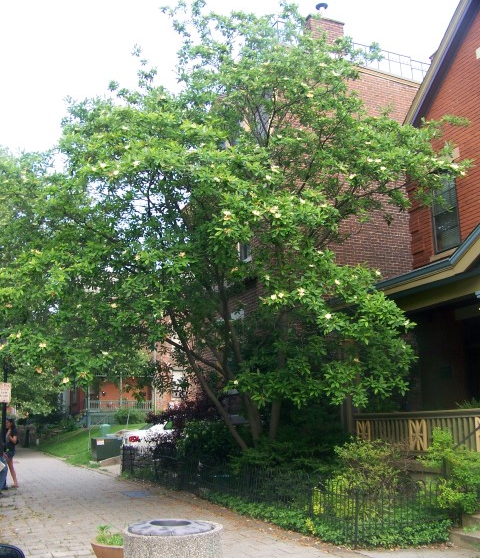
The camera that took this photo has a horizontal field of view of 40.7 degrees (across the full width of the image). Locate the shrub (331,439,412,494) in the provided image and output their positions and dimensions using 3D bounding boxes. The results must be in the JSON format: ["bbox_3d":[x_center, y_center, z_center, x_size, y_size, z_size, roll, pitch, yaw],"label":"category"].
[{"bbox_3d":[2.007,2.953,9.800,1.100,1.100,1.150,-1,-13,0],"label":"shrub"}]

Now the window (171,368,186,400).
[{"bbox_3d":[-4.372,7.450,46.000,1.100,2.150,0.180,5,-14,-24],"label":"window"}]

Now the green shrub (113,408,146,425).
[{"bbox_3d":[-7.615,9.562,45.000,2.300,1.250,1.900,5,-14,-24],"label":"green shrub"}]

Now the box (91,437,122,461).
[{"bbox_3d":[-4.950,6.382,24.163,0.910,0.840,0.900,5,-14,-24],"label":"box"}]

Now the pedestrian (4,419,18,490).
[{"bbox_3d":[-5.464,4.140,15.522,0.400,1.600,0.450,2,-13,-11],"label":"pedestrian"}]

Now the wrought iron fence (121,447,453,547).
[{"bbox_3d":[-0.400,4.156,13.631,1.350,0.960,12.100,5,-14,-24],"label":"wrought iron fence"}]

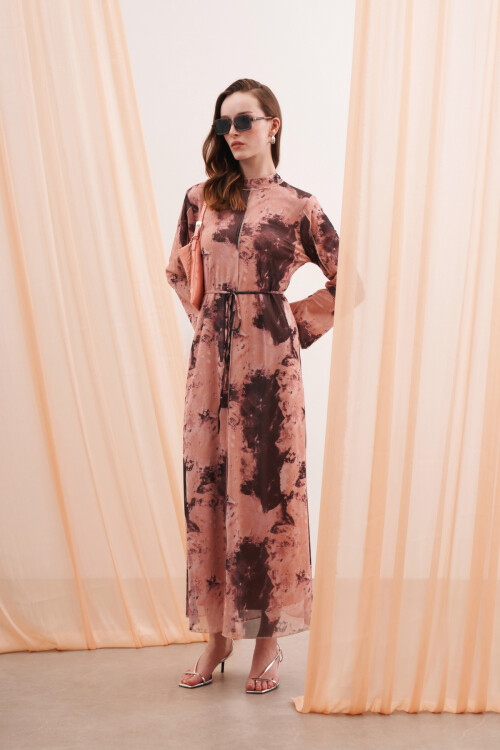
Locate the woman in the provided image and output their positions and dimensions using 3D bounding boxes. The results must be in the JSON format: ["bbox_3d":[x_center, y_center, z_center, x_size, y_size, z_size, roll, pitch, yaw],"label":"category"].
[{"bbox_3d":[0.022,0.018,3.320,0.600,1.790,0.410,0,1,25],"label":"woman"}]

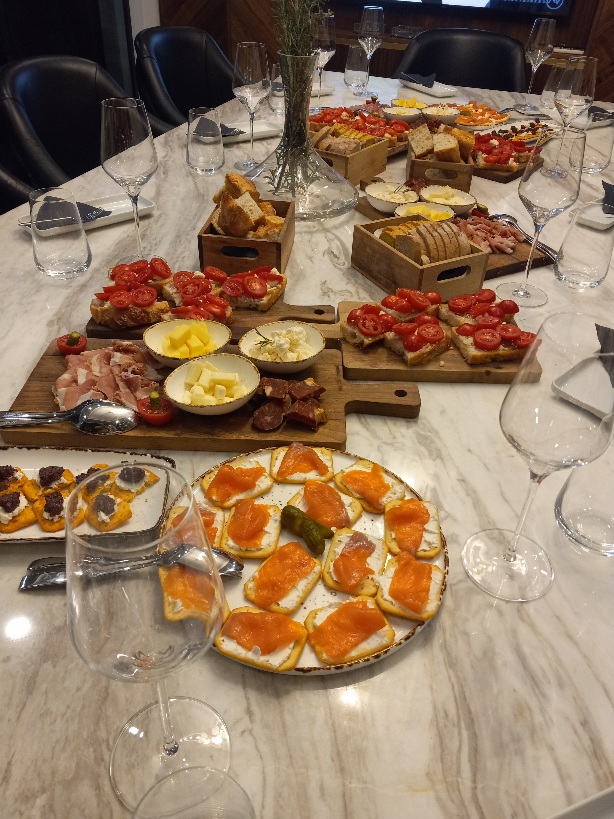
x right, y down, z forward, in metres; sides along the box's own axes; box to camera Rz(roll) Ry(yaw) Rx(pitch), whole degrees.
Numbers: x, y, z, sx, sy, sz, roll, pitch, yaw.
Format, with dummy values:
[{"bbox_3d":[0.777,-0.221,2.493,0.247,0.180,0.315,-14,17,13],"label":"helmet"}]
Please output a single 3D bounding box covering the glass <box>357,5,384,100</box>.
[{"bbox_3d":[0.201,-1.143,2.048,0.085,0.243,0.085,4,38,0],"label":"glass"}]

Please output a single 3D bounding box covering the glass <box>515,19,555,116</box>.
[{"bbox_3d":[0.735,-1.102,2.045,0.084,0.247,0.084,3,38,0],"label":"glass"}]

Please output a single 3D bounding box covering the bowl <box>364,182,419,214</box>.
[{"bbox_3d":[0.165,-0.408,1.248,0.107,0.037,0.107,3,38,0],"label":"bowl"}]

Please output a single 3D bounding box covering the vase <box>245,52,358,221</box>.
[{"bbox_3d":[-0.022,-0.527,1.208,0.252,0.256,0.252,3,38,0],"label":"vase"}]

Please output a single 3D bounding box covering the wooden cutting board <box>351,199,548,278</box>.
[{"bbox_3d":[0.233,-0.359,1.234,0.222,0.018,0.449,-16,42,-23],"label":"wooden cutting board"}]

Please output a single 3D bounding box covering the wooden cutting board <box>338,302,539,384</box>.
[{"bbox_3d":[0.159,-0.093,0.857,0.263,0.015,0.167,2,38,-2],"label":"wooden cutting board"}]

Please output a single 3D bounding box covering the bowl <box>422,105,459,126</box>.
[{"bbox_3d":[0.376,-0.821,1.792,0.104,0.034,0.104,4,38,0],"label":"bowl"}]

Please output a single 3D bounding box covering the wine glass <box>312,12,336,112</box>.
[{"bbox_3d":[0.040,-0.979,1.814,0.081,0.238,0.081,3,38,0],"label":"wine glass"}]

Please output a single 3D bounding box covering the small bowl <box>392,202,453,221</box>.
[{"bbox_3d":[0.204,-0.328,1.121,0.104,0.036,0.102,3,38,0],"label":"small bowl"}]

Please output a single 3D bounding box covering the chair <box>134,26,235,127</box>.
[{"bbox_3d":[-0.297,-0.839,2.322,0.580,0.865,0.585,10,38,9],"label":"chair"}]

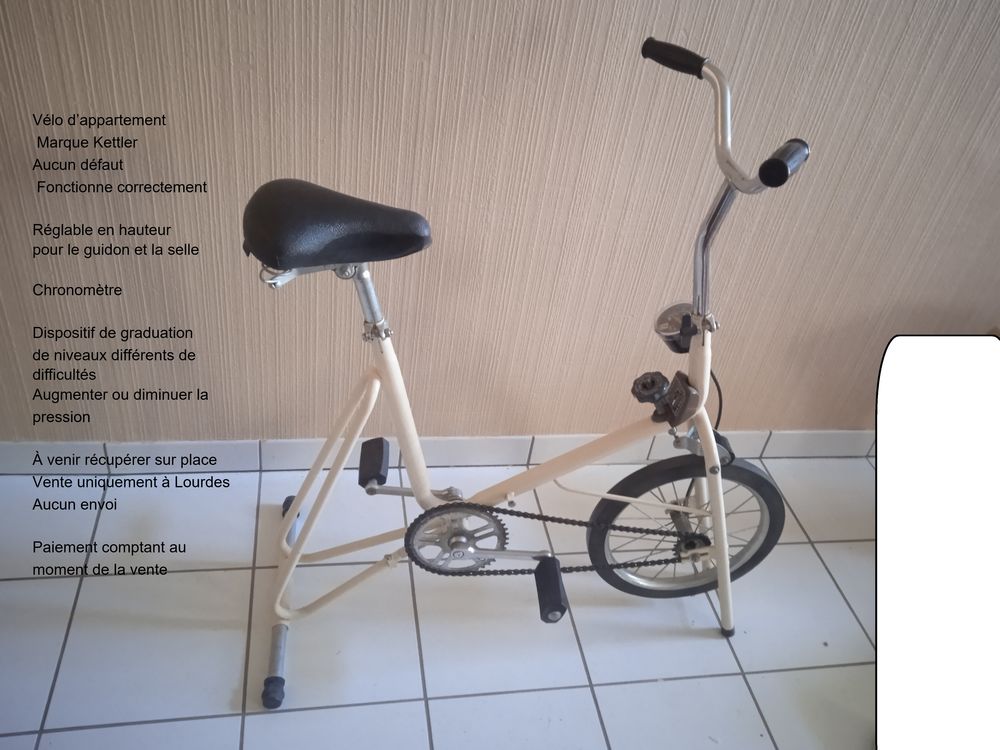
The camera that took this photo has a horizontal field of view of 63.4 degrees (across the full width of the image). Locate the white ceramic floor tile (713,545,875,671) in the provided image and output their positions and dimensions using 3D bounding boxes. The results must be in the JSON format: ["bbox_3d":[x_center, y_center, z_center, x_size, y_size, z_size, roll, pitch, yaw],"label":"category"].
[{"bbox_3d":[0.584,0.476,1.688,0.300,0.010,0.300,0,38,-13],"label":"white ceramic floor tile"}]

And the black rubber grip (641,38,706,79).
[{"bbox_3d":[0.246,-0.446,1.138,0.101,0.031,0.031,32,42,23],"label":"black rubber grip"}]

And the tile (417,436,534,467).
[{"bbox_3d":[-0.074,0.175,1.861,0.300,0.082,0.010,0,38,-13],"label":"tile"}]

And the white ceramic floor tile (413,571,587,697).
[{"bbox_3d":[-0.008,0.477,1.564,0.300,0.010,0.300,0,38,-13],"label":"white ceramic floor tile"}]

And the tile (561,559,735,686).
[{"bbox_3d":[0.290,0.478,1.632,0.300,0.010,0.300,0,38,-13],"label":"tile"}]

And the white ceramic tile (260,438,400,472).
[{"bbox_3d":[-0.371,0.174,1.794,0.300,0.082,0.010,0,38,-13],"label":"white ceramic tile"}]

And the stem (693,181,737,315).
[{"bbox_3d":[0.298,-0.178,1.140,0.050,0.215,0.027,3,38,-9],"label":"stem"}]

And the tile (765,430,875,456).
[{"bbox_3d":[0.813,0.176,2.051,0.300,0.090,0.010,0,38,-13],"label":"tile"}]

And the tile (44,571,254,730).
[{"bbox_3d":[-0.598,0.472,1.419,0.300,0.010,0.300,0,38,-13],"label":"tile"}]

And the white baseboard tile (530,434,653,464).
[{"bbox_3d":[0.224,0.176,1.929,0.300,0.082,0.010,0,38,-13],"label":"white baseboard tile"}]

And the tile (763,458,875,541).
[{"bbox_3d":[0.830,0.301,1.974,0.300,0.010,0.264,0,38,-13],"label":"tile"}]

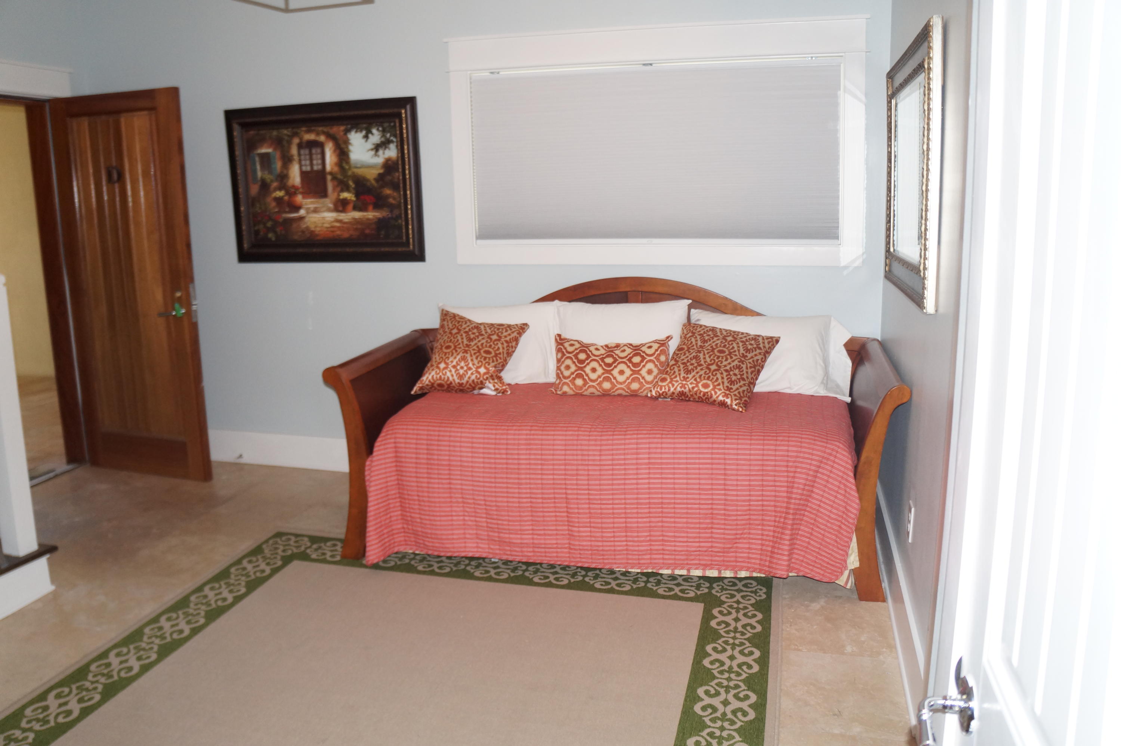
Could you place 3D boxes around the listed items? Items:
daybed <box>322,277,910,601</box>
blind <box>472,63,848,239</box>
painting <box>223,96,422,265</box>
[{"bbox_3d":[0.247,0.172,3.644,2.240,1.101,1.031,2,11,16],"label":"daybed"},{"bbox_3d":[0.414,-1.025,3.948,1.744,0.820,0.045,2,11,16],"label":"blind"},{"bbox_3d":[-1.242,-0.989,4.381,1.125,0.815,0.045,2,11,16],"label":"painting"}]

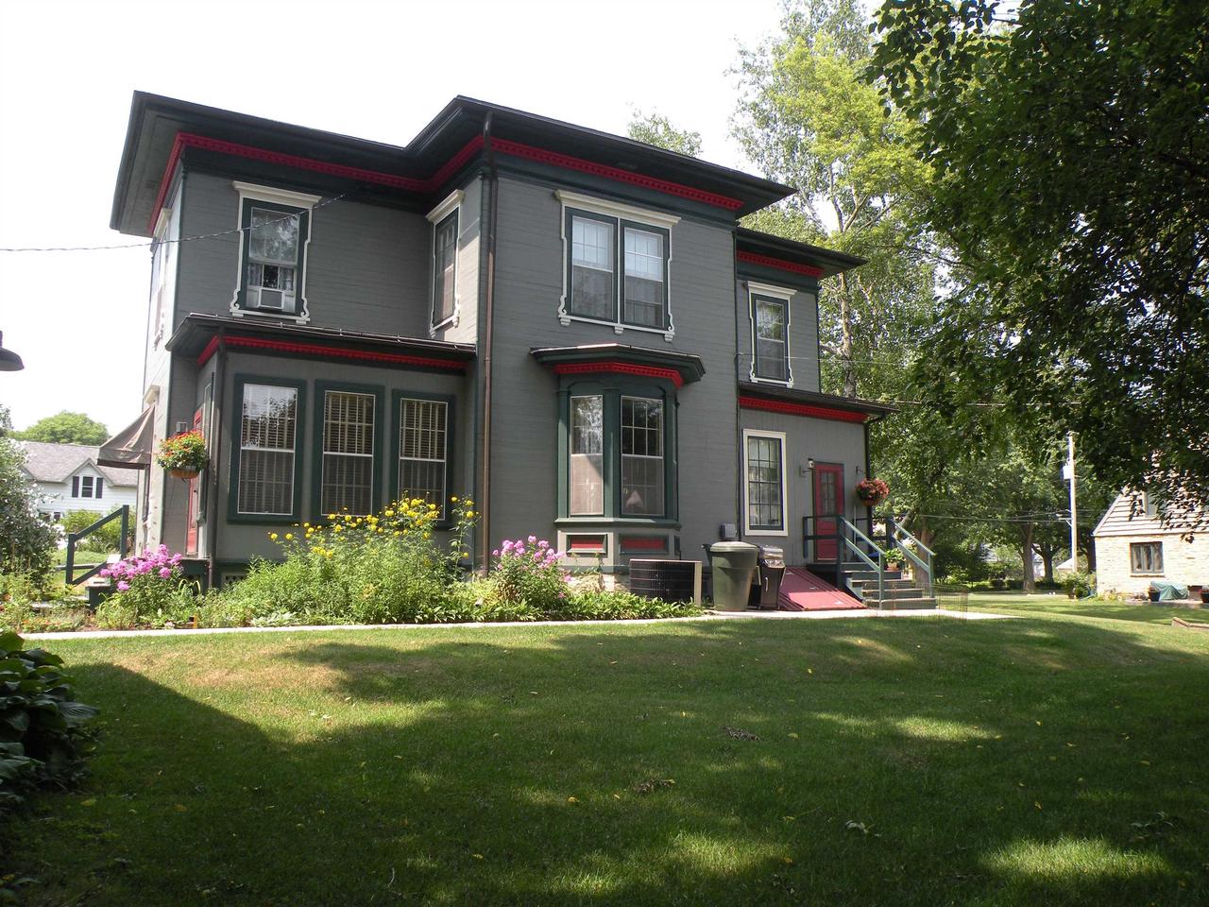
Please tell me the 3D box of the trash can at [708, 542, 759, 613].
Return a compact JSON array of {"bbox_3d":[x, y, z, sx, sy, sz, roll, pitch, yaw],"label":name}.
[{"bbox_3d":[2.278,2.194,16.784,0.900,1.220,0.700,-2,-7,17],"label":"trash can"}]

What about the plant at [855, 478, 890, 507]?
[{"bbox_3d":[5.692,0.835,20.079,0.700,0.600,0.700,0,-6,0],"label":"plant"}]

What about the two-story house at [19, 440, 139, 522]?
[{"bbox_3d":[-34.251,3.099,59.750,11.000,7.200,8.000,5,-8,-35],"label":"two-story house"}]

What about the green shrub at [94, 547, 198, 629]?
[{"bbox_3d":[-5.908,1.715,12.100,1.250,1.030,1.000,4,-8,-31],"label":"green shrub"}]

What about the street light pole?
[{"bbox_3d":[28.785,3.515,58.000,0.500,9.600,0.500,4,-8,-31],"label":"street light pole"}]

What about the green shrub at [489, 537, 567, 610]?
[{"bbox_3d":[-1.205,1.939,14.950,1.120,1.180,1.000,4,-8,-31],"label":"green shrub"}]

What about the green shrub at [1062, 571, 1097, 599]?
[{"bbox_3d":[20.132,5.589,40.000,1.450,1.200,1.300,4,-8,-31],"label":"green shrub"}]

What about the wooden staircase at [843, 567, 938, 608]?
[{"bbox_3d":[5.257,2.506,17.756,1.530,0.840,1.060,4,-8,-31],"label":"wooden staircase"}]

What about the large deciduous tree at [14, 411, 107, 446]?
[{"bbox_3d":[-51.878,2.840,90.000,10.500,13.600,10.500,4,-8,-31],"label":"large deciduous tree"}]

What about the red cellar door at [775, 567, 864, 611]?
[{"bbox_3d":[3.891,2.594,18.204,1.700,0.750,1.750,4,-8,-31],"label":"red cellar door"}]

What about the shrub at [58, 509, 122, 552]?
[{"bbox_3d":[-20.648,3.140,38.000,2.700,1.750,2.200,4,-7,-28],"label":"shrub"}]

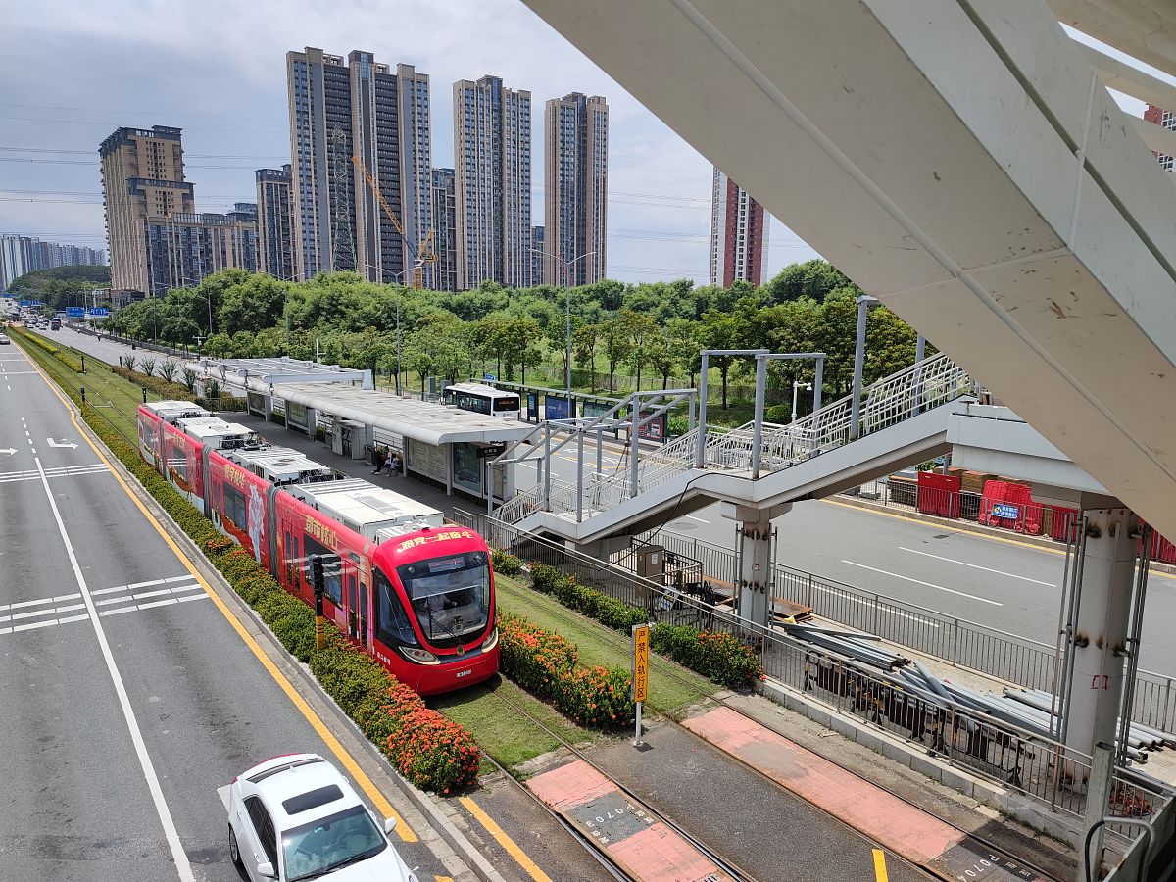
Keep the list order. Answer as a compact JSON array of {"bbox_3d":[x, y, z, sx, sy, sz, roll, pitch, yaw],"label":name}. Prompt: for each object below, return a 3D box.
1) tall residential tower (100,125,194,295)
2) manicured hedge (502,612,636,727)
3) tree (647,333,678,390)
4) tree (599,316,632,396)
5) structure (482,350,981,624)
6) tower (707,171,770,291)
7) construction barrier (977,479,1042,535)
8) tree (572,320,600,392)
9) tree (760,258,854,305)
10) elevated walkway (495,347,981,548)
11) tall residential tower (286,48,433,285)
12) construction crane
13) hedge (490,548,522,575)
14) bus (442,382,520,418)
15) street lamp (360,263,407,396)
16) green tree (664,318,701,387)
[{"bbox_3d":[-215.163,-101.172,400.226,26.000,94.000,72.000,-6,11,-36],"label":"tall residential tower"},{"bbox_3d":[-0.963,5.241,19.025,1.400,0.860,5.400,-6,11,-36],"label":"manicured hedge"},{"bbox_3d":[7.788,-7.747,85.030,3.600,7.100,3.600,1,9,0],"label":"tree"},{"bbox_3d":[3.028,-9.459,91.395,3.900,8.500,3.900,1,9,0],"label":"tree"},{"bbox_3d":[2.553,1.199,23.570,2.600,8.000,18.200,-6,10,-36],"label":"structure"},{"bbox_3d":[73.296,-99.252,399.784,24.500,98.000,19.000,-1,8,-10],"label":"tower"},{"bbox_3d":[17.455,2.700,33.825,0.600,1.850,2.300,-6,10,-36],"label":"construction barrier"},{"bbox_3d":[0.188,-10.154,98.516,3.600,8.380,3.600,0,8,0],"label":"tree"},{"bbox_3d":[28.740,-15.318,106.893,12.000,16.670,12.000,0,8,0],"label":"tree"},{"bbox_3d":[2.685,0.858,23.401,2.600,8.000,18.400,-6,11,-36],"label":"elevated walkway"},{"bbox_3d":[-88.656,-92.902,321.463,52.000,107.000,13.500,-5,10,-33],"label":"tall residential tower"},{"bbox_3d":[-54.275,-52.472,229.845,27.000,53.860,6.000,0,8,0],"label":"construction crane"},{"bbox_3d":[-2.645,4.097,27.931,1.000,0.800,1.600,-6,10,-36],"label":"hedge"},{"bbox_3d":[-8.629,-2.690,66.160,2.400,3.200,8.800,-6,10,-36],"label":"bus"},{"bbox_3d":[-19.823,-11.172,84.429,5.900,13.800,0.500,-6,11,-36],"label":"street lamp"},{"bbox_3d":[9.795,-7.961,82.218,3.800,8.400,3.800,1,9,0],"label":"green tree"}]

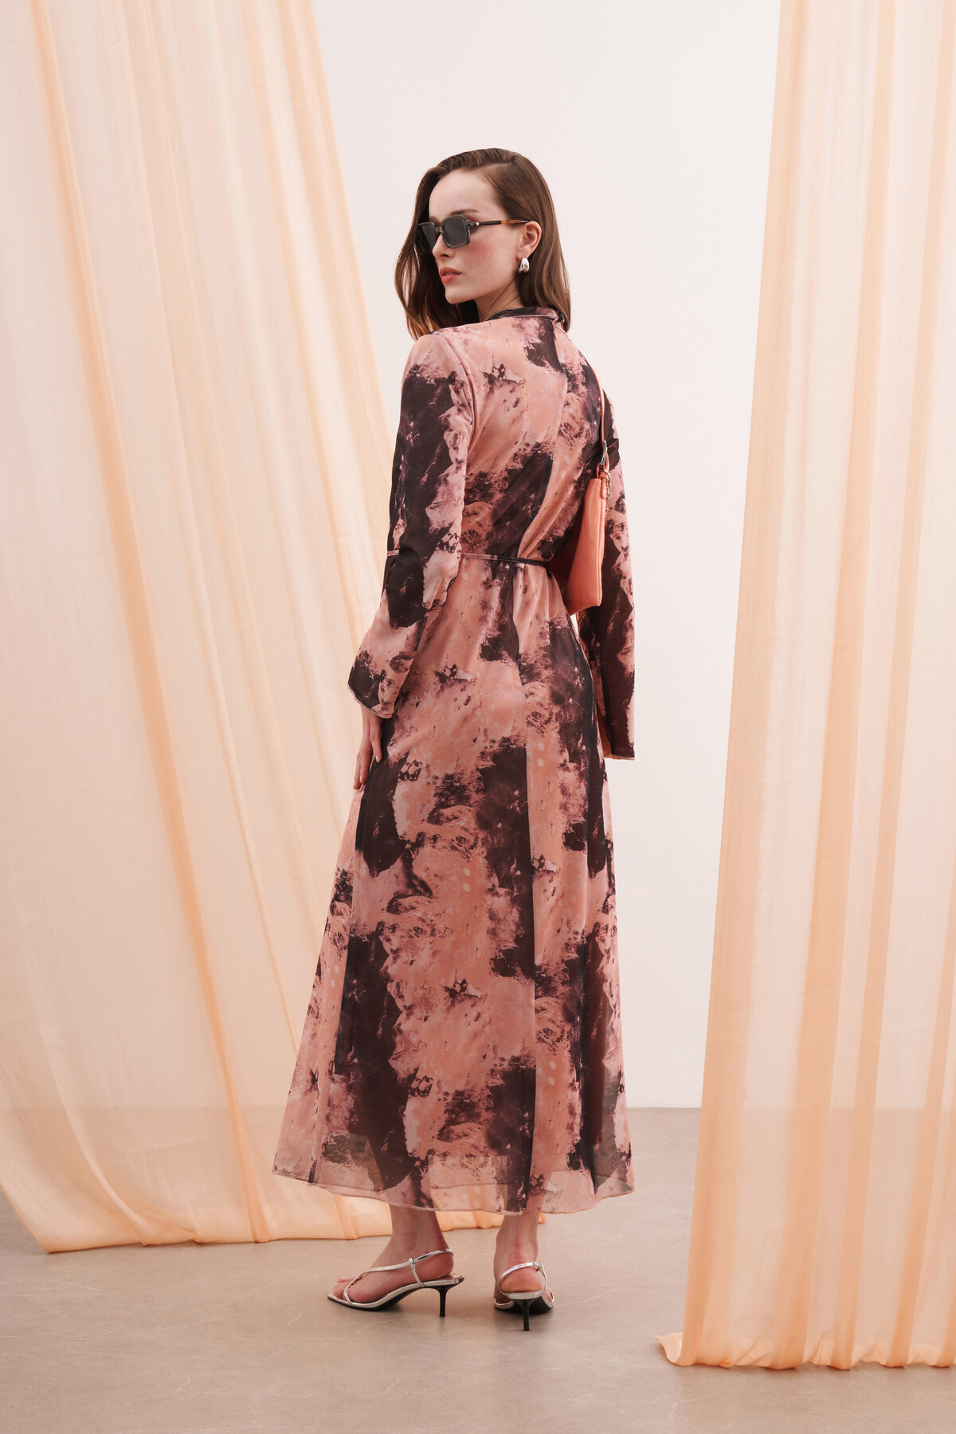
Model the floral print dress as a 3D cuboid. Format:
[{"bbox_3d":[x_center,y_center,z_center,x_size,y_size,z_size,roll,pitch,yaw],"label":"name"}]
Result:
[{"bbox_3d":[-0.037,0.042,3.400,0.530,1.380,0.480,1,-1,-37],"label":"floral print dress"}]

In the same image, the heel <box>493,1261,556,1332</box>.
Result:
[{"bbox_3d":[0.073,0.877,3.420,0.092,0.107,0.235,0,-1,1],"label":"heel"}]

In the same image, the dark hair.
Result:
[{"bbox_3d":[0.008,-0.733,3.400,0.235,0.300,0.220,1,-1,-40],"label":"dark hair"}]

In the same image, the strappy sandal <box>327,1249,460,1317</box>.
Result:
[{"bbox_3d":[-0.128,0.877,3.440,0.238,0.107,0.090,0,-1,29],"label":"strappy sandal"}]

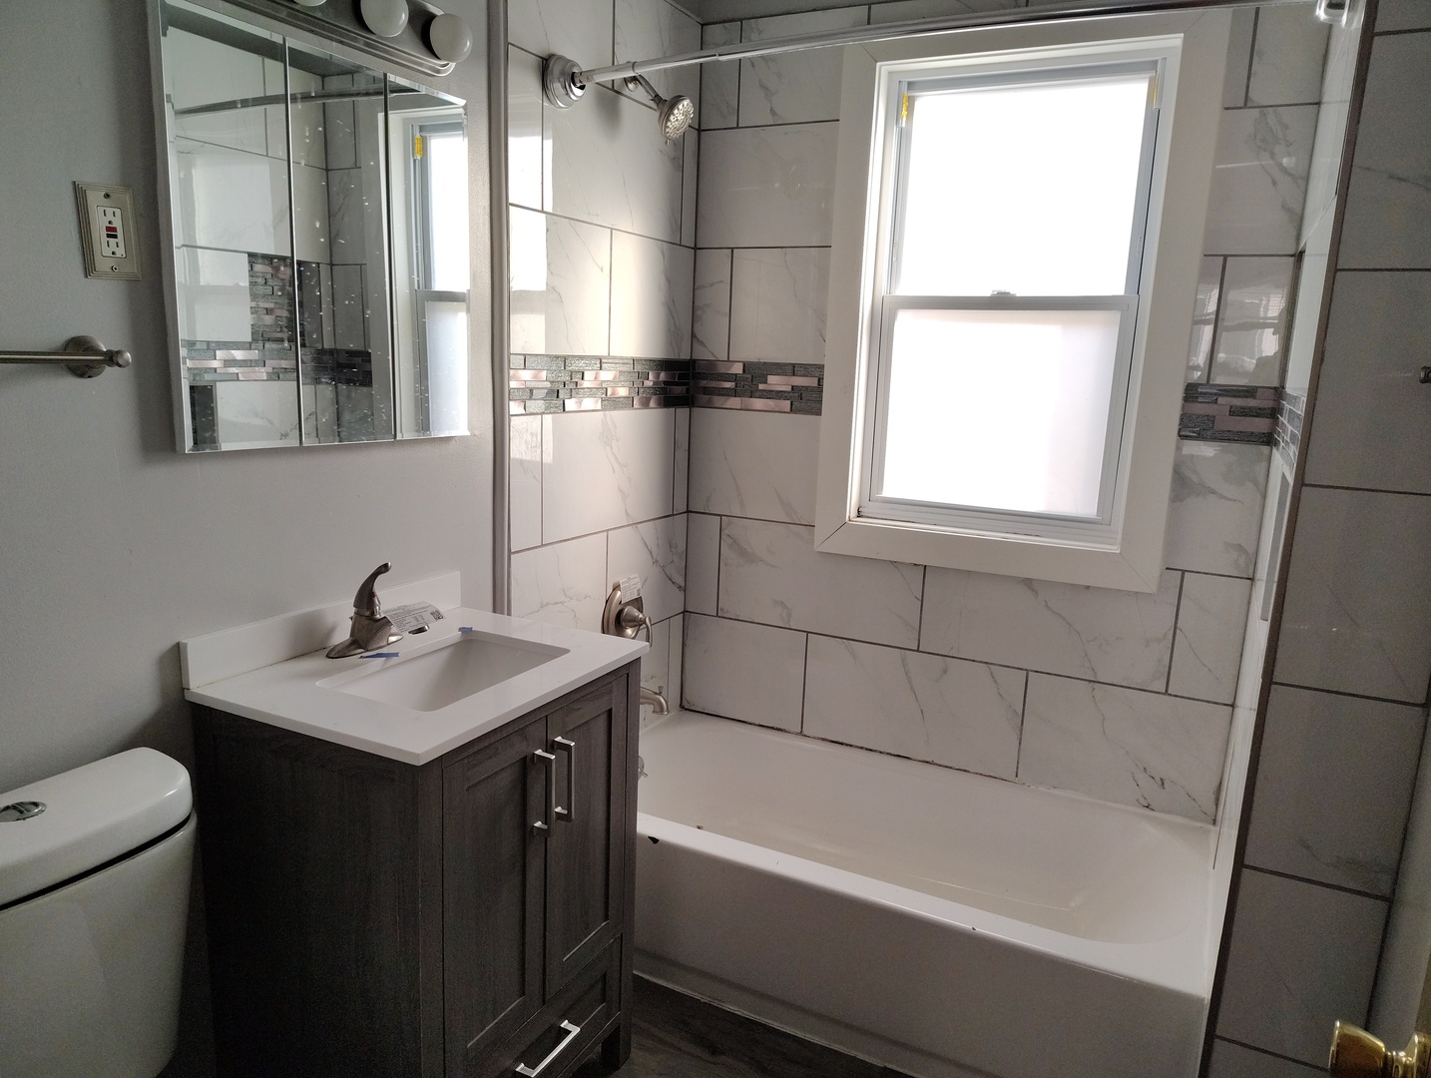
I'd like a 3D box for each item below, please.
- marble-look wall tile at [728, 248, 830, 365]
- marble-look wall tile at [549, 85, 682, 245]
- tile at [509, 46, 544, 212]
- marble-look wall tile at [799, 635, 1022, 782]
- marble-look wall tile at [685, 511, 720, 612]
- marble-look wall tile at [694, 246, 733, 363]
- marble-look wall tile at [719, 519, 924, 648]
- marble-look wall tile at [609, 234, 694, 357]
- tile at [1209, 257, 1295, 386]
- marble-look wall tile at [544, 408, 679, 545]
[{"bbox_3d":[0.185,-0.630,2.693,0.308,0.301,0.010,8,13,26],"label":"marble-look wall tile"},{"bbox_3d":[-0.233,-0.910,2.409,0.010,0.308,0.605,8,13,27],"label":"marble-look wall tile"},{"bbox_3d":[-0.401,-0.859,2.092,0.010,0.308,0.110,8,13,27],"label":"tile"},{"bbox_3d":[0.524,0.447,2.693,0.605,0.297,0.010,7,12,27],"label":"marble-look wall tile"},{"bbox_3d":[-0.035,0.075,2.925,0.106,0.300,0.010,8,12,26],"label":"marble-look wall tile"},{"bbox_3d":[-0.006,-0.659,2.798,0.112,0.303,0.010,7,12,27],"label":"marble-look wall tile"},{"bbox_3d":[0.283,0.117,2.769,0.605,0.300,0.010,7,12,27],"label":"marble-look wall tile"},{"bbox_3d":[-0.163,-0.635,2.635,0.010,0.303,0.424,7,12,27],"label":"marble-look wall tile"},{"bbox_3d":[1.183,-0.480,2.190,0.135,0.272,0.010,8,12,26],"label":"tile"},{"bbox_3d":[-0.261,-0.176,2.553,0.010,0.301,0.604,8,13,27],"label":"marble-look wall tile"}]

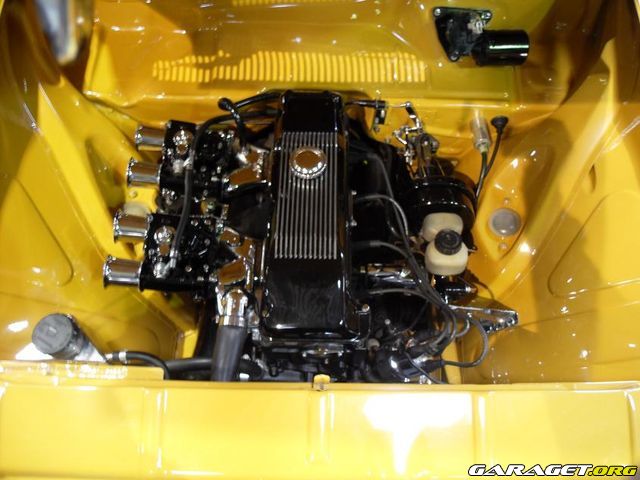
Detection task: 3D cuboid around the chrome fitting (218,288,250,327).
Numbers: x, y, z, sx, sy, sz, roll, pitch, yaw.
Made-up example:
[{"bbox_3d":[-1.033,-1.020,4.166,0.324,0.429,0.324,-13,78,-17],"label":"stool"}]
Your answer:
[{"bbox_3d":[-0.139,0.109,0.835,0.050,0.045,0.053,0,71,0],"label":"chrome fitting"}]

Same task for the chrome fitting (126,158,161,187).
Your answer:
[{"bbox_3d":[-0.336,-0.124,0.993,0.056,0.058,0.058,5,59,-10],"label":"chrome fitting"}]

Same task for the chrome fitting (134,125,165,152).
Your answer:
[{"bbox_3d":[-0.337,-0.202,1.039,0.056,0.058,0.058,5,59,-10],"label":"chrome fitting"}]

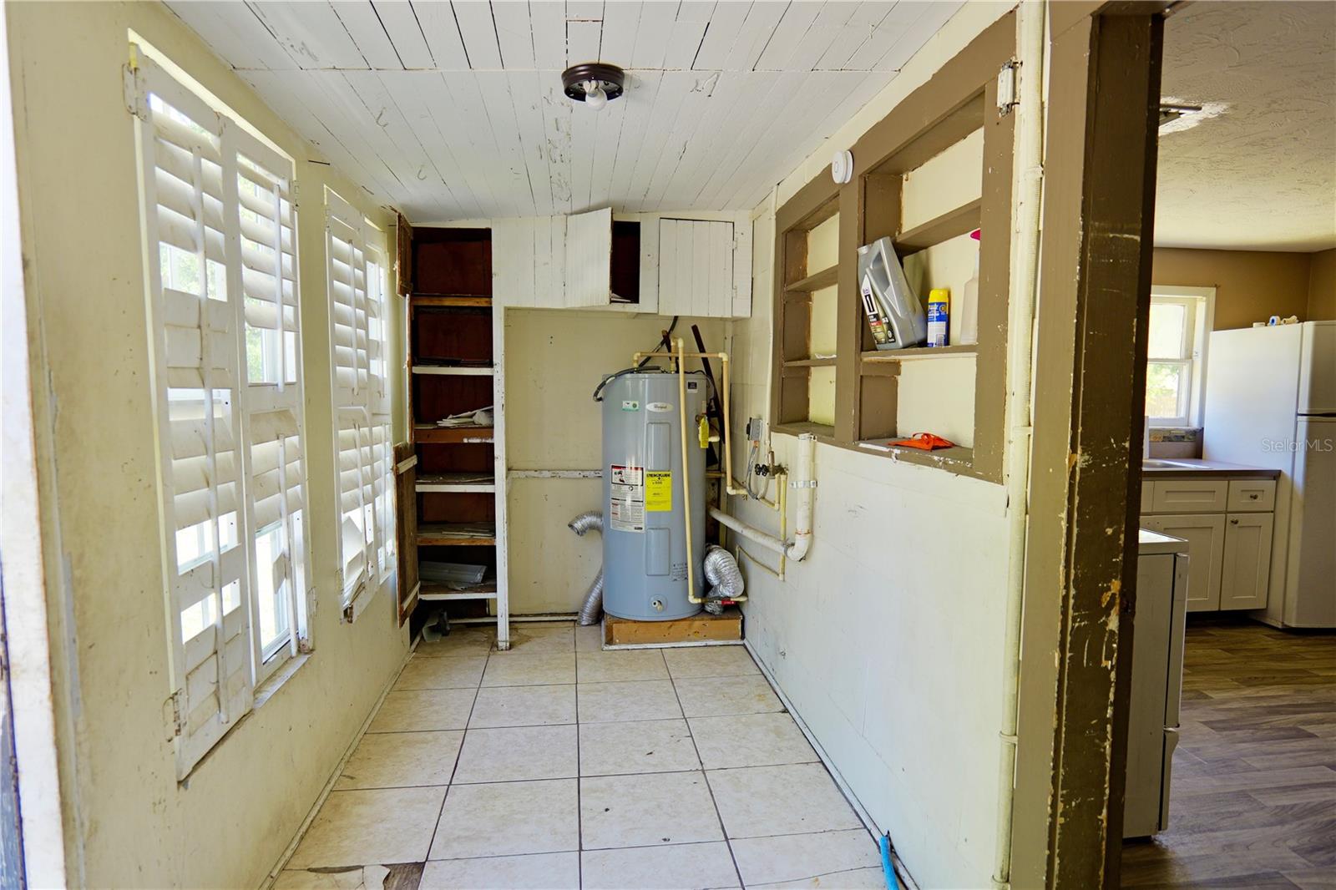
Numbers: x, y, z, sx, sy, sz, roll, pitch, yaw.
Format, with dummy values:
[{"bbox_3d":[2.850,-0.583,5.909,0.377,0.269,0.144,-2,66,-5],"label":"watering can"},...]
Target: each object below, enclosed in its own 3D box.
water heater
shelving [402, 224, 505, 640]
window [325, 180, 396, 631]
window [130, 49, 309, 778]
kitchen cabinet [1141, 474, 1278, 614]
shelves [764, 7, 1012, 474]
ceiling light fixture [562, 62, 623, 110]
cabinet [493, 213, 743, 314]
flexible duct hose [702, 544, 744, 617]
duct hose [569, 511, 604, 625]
[{"bbox_3d":[-0.071,0.249,4.020,0.553,1.270,0.555,0,5,-7],"label":"water heater"},{"bbox_3d":[-1.055,-0.034,3.814,0.483,2.100,0.410,0,5,-7],"label":"shelving"},{"bbox_3d":[-1.209,-0.146,2.934,0.110,1.520,0.870,0,5,-7],"label":"window"},{"bbox_3d":[-1.069,-0.057,1.847,0.110,1.460,0.850,0,5,-7],"label":"window"},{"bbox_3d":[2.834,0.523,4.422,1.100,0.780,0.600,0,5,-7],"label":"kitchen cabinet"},{"bbox_3d":[0.634,-0.461,2.383,0.150,0.935,1.790,0,5,-7],"label":"shelves"},{"bbox_3d":[-0.191,-0.911,1.917,0.156,0.092,0.156,0,5,-7],"label":"ceiling light fixture"},{"bbox_3d":[-0.238,-0.908,3.835,1.255,0.485,0.420,0,5,-7],"label":"cabinet"},{"bbox_3d":[0.287,0.720,3.934,0.200,0.360,0.270,0,5,-7],"label":"flexible duct hose"},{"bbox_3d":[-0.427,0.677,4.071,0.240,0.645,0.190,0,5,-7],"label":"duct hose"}]

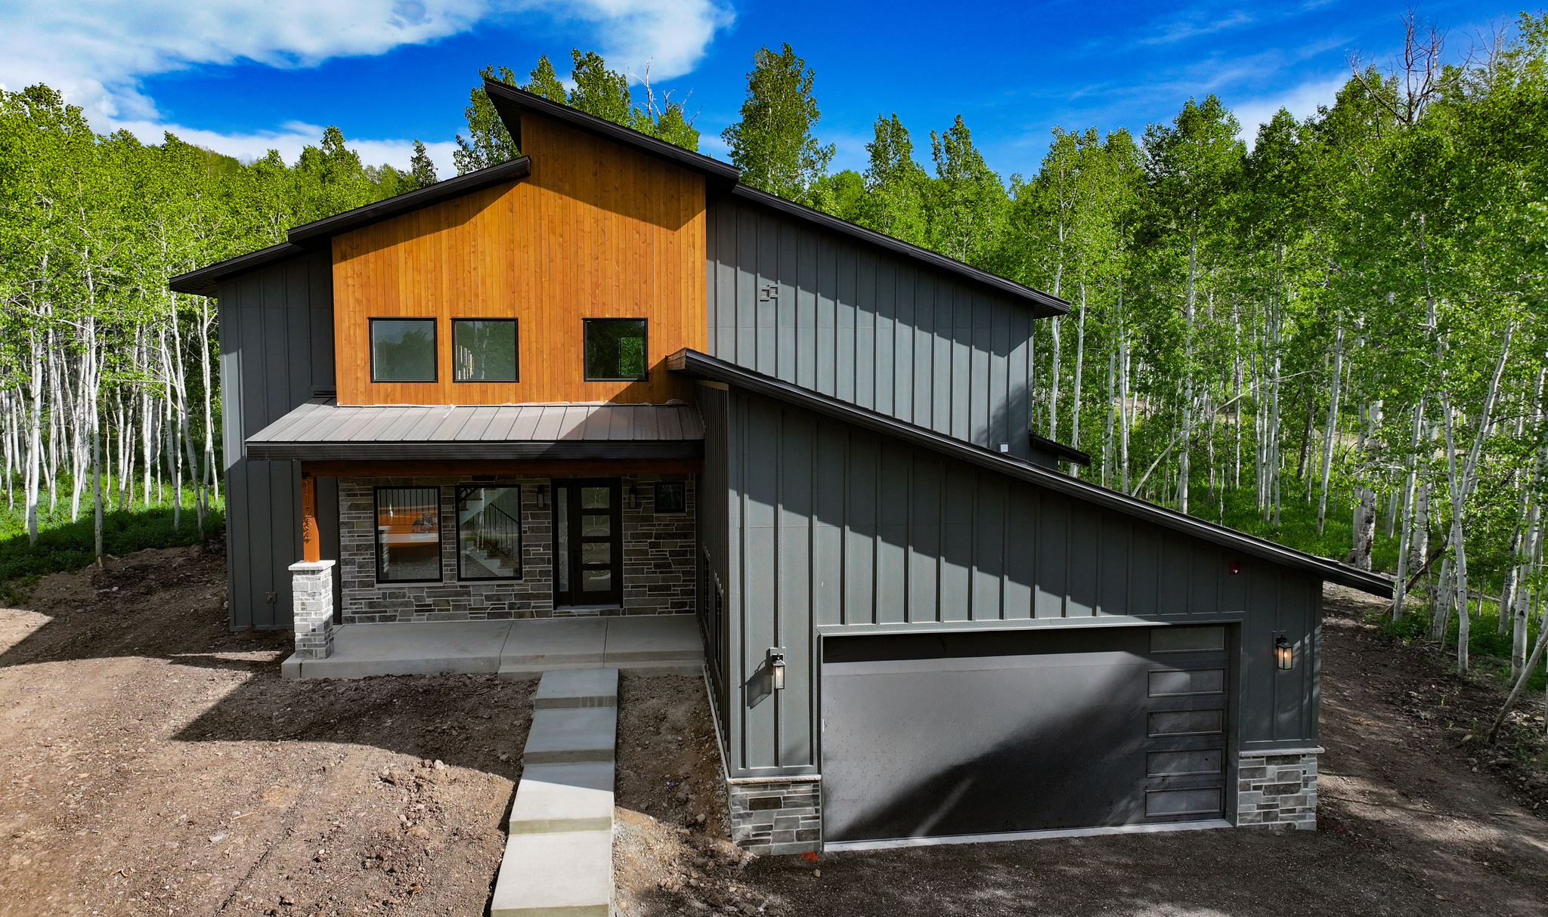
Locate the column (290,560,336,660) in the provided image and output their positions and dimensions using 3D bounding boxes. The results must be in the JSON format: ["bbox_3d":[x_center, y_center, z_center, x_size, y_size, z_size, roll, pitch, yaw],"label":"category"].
[{"bbox_3d":[-7.810,2.563,18.152,0.560,1.580,0.570,-1,5,-7],"label":"column"}]

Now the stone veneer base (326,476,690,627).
[{"bbox_3d":[-4.882,1.698,20.837,6.730,2.860,0.200,-1,5,-7],"label":"stone veneer base"}]

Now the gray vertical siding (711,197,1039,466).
[{"bbox_3d":[2.010,-2.550,21.829,6.840,5.280,0.200,-1,5,-7],"label":"gray vertical siding"}]

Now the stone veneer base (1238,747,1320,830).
[{"bbox_3d":[6.604,4.312,14.093,1.193,1.076,0.200,-1,4,-7],"label":"stone veneer base"}]

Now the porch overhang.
[{"bbox_3d":[-4.990,-0.504,19.079,7.330,0.980,3.050,-1,5,-7],"label":"porch overhang"}]

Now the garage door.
[{"bbox_3d":[3.316,3.492,13.993,5.497,2.730,0.150,-1,5,-7],"label":"garage door"}]

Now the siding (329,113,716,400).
[{"bbox_3d":[-4.769,-3.775,20.398,6.940,5.440,0.200,-1,5,-7],"label":"siding"}]

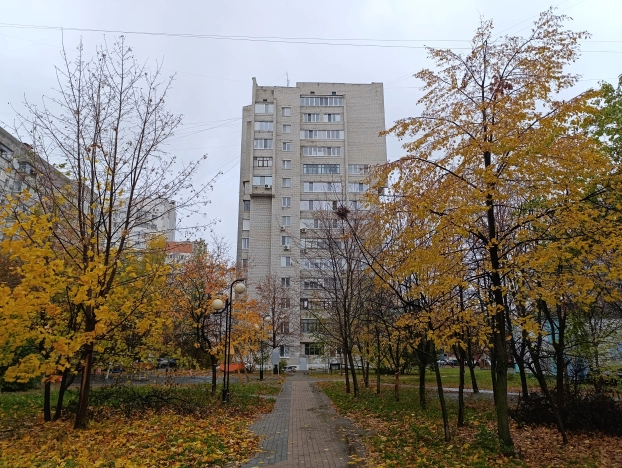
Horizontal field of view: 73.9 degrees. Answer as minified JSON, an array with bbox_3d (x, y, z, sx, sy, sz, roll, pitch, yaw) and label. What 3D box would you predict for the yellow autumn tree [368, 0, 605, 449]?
[{"bbox_3d":[3.797,-0.768,8.810,5.300,9.700,5.000,0,-16,0],"label":"yellow autumn tree"}]

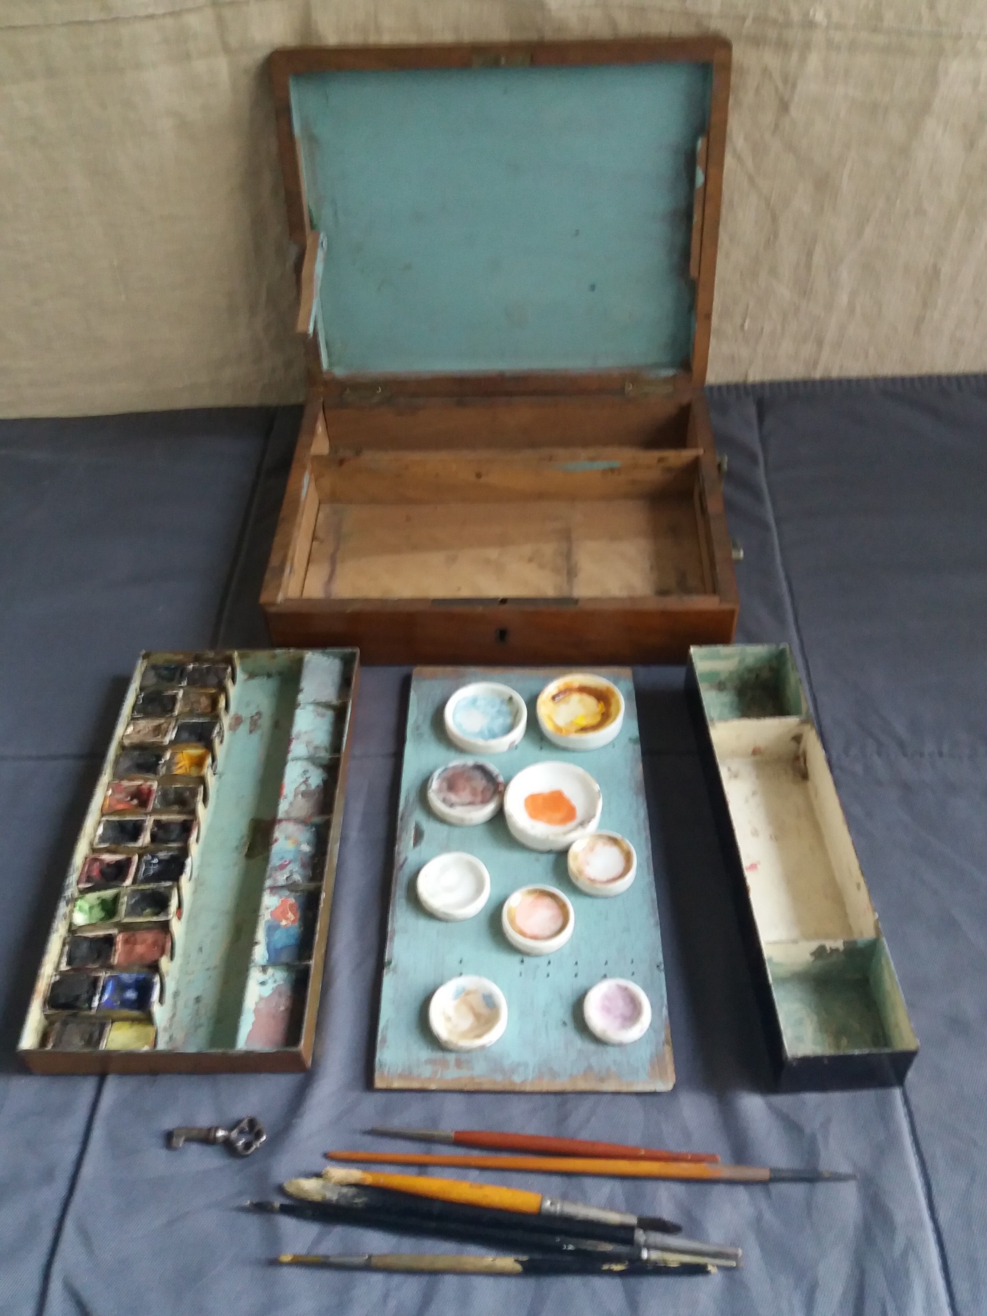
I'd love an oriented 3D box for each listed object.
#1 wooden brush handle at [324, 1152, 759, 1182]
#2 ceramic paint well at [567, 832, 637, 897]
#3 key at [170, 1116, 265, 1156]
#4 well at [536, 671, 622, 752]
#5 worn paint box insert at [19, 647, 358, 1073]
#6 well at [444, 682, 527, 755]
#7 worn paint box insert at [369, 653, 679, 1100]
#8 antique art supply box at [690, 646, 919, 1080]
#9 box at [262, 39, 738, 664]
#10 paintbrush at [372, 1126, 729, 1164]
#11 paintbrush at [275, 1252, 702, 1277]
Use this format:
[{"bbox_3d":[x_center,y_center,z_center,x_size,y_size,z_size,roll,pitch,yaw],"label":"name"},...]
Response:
[{"bbox_3d":[0.019,0.188,0.396,0.163,0.006,0.006,1,47,4],"label":"wooden brush handle"},{"bbox_3d":[0.049,0.092,0.476,0.031,0.007,0.031,-1,47,2],"label":"ceramic paint well"},{"bbox_3d":[-0.106,0.183,0.407,0.038,0.005,0.014,-1,47,2],"label":"key"},{"bbox_3d":[0.044,0.027,0.536,0.044,0.010,0.044,-1,47,2],"label":"well"},{"bbox_3d":[-0.129,0.081,0.496,0.112,0.019,0.216,-1,47,2],"label":"worn paint box insert"},{"bbox_3d":[-0.004,0.030,0.536,0.042,0.009,0.042,-1,47,2],"label":"well"},{"bbox_3d":[0.013,0.088,0.491,0.116,0.006,0.220,-1,47,2],"label":"worn paint box insert"},{"bbox_3d":[0.129,0.080,0.476,0.049,0.030,0.211,-3,46,0],"label":"antique art supply box"},{"bbox_3d":[0.004,-0.168,0.577,0.246,0.233,0.249,0,47,3],"label":"box"},{"bbox_3d":[0.018,0.183,0.401,0.132,0.005,0.005,2,47,5],"label":"paintbrush"},{"bbox_3d":[0.000,0.213,0.373,0.154,0.006,0.006,0,47,3],"label":"paintbrush"}]

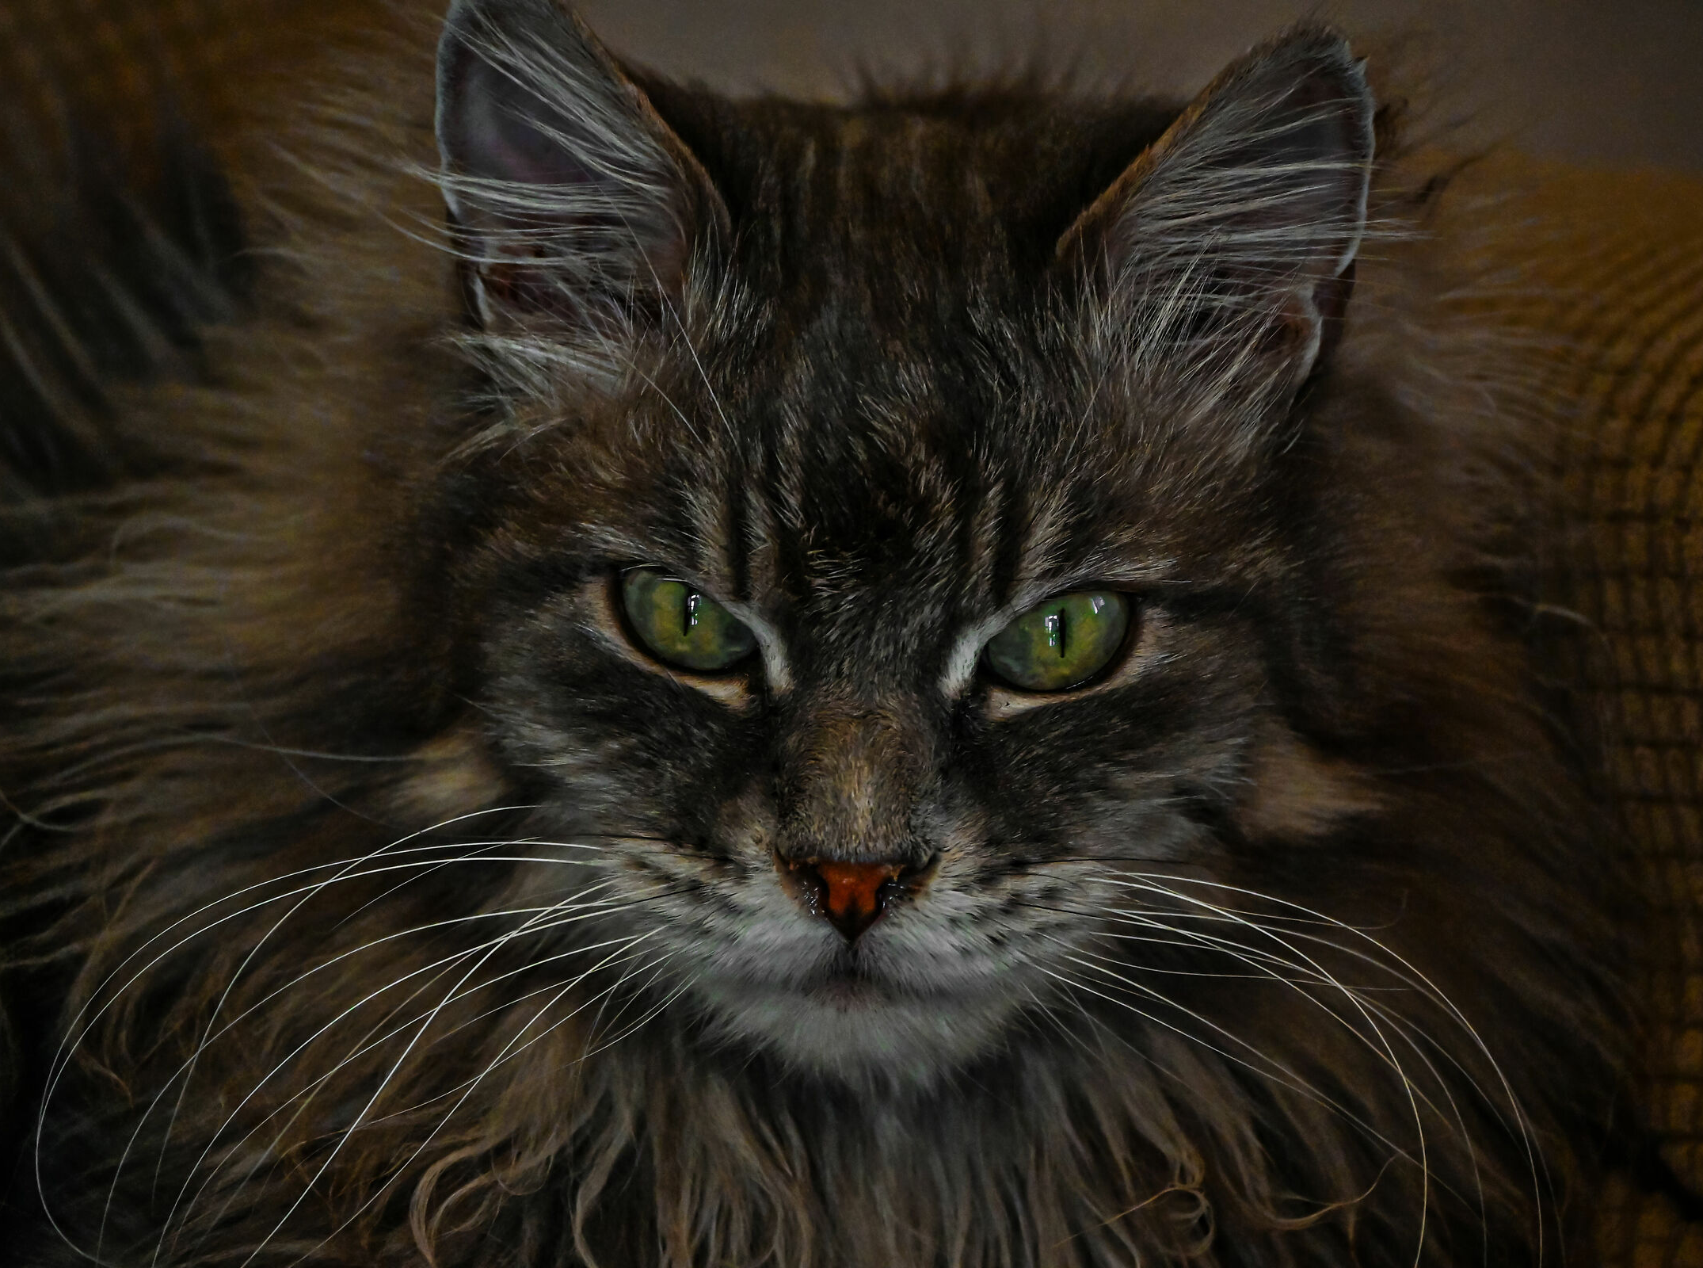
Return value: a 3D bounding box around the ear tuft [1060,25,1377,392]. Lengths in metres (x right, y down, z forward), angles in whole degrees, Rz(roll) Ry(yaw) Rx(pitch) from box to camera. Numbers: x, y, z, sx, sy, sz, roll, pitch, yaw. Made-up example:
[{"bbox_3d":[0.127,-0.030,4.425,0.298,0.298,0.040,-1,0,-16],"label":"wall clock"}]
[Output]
[{"bbox_3d":[0.043,-0.050,2.335,0.036,0.042,0.024,7,3,-18],"label":"ear tuft"}]

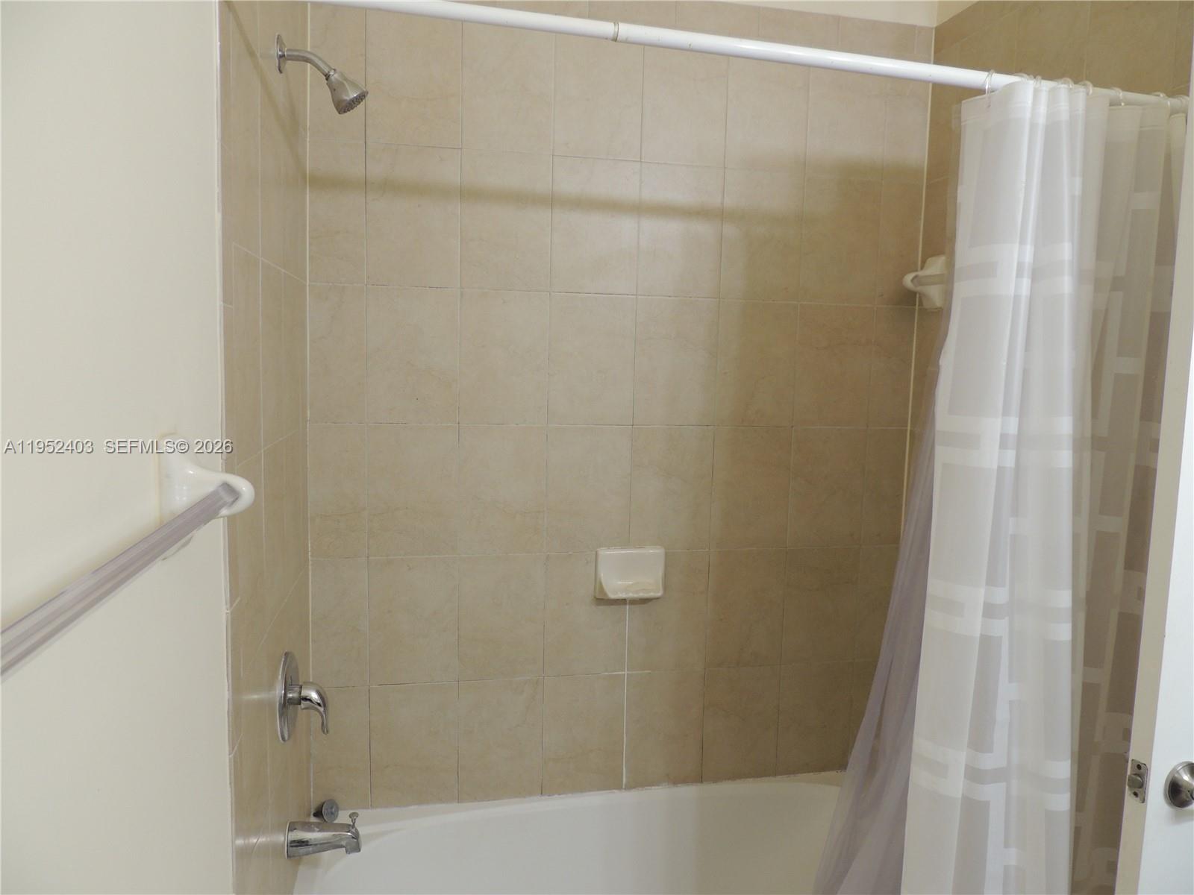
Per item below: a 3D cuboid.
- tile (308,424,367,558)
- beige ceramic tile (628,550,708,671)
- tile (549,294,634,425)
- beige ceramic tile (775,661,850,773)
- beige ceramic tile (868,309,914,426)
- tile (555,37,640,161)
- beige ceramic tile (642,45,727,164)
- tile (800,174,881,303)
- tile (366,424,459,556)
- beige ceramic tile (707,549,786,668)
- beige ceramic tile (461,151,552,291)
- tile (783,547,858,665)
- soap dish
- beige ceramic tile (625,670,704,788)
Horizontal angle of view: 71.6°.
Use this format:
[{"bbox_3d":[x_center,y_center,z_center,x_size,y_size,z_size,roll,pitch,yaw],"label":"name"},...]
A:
[{"bbox_3d":[-0.585,0.100,1.881,0.125,0.306,0.010,0,6,-11],"label":"tile"},{"bbox_3d":[0.174,0.403,2.043,0.202,0.303,0.010,0,6,-11],"label":"beige ceramic tile"},{"bbox_3d":[-0.010,-0.204,1.941,0.202,0.303,0.010,0,6,-12],"label":"tile"},{"bbox_3d":[0.567,0.707,2.160,0.202,0.300,0.009,0,6,-11],"label":"beige ceramic tile"},{"bbox_3d":[0.744,-0.201,2.090,0.112,0.303,0.010,0,6,-11],"label":"beige ceramic tile"},{"bbox_3d":[0.004,-0.809,1.871,0.202,0.303,0.010,0,6,-11],"label":"tile"},{"bbox_3d":[0.204,-0.810,1.917,0.202,0.303,0.010,0,6,-12],"label":"beige ceramic tile"},{"bbox_3d":[0.596,-0.504,2.025,0.202,0.303,0.010,0,6,-11],"label":"tile"},{"bbox_3d":[-0.418,0.099,1.892,0.202,0.303,0.009,0,6,-11],"label":"tile"},{"bbox_3d":[0.374,0.405,2.089,0.201,0.302,0.009,0,7,-12],"label":"beige ceramic tile"},{"bbox_3d":[-0.203,-0.506,1.865,0.201,0.302,0.009,0,7,-12],"label":"beige ceramic tile"},{"bbox_3d":[0.574,0.405,2.129,0.201,0.302,0.009,0,7,-12],"label":"tile"},{"bbox_3d":[0.087,0.310,1.977,0.166,0.127,0.069,0,6,-12],"label":"soap dish"},{"bbox_3d":[0.167,0.706,2.080,0.202,0.300,0.009,0,6,-11],"label":"beige ceramic tile"}]

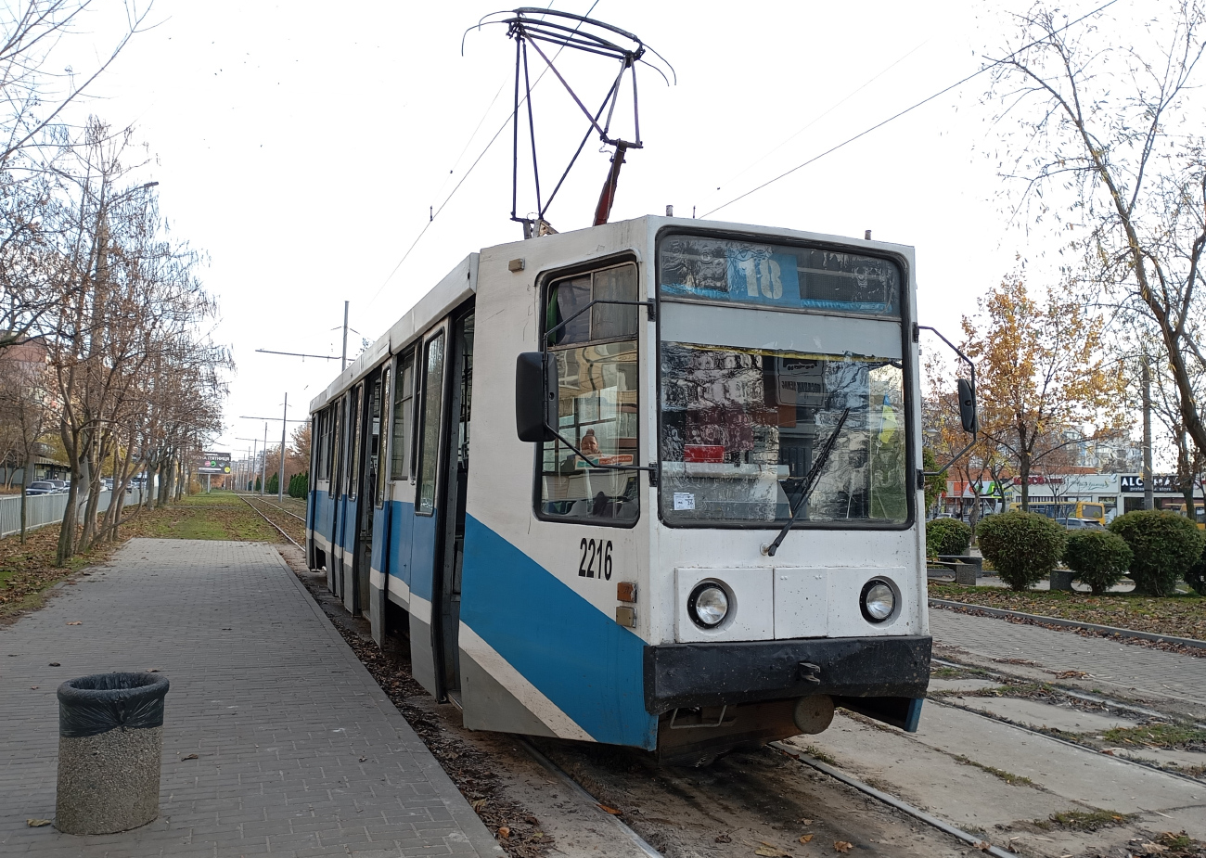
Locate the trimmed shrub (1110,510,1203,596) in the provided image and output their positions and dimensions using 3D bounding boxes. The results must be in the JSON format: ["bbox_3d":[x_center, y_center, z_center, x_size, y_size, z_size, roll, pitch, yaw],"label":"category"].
[{"bbox_3d":[10.595,2.409,18.734,1.765,1.599,1.765,4,-4,-21],"label":"trimmed shrub"}]

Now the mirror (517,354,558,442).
[{"bbox_3d":[-0.320,-0.154,4.747,0.205,0.435,0.090,2,-4,1],"label":"mirror"}]

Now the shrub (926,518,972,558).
[{"bbox_3d":[9.536,3.141,27.178,1.422,1.231,1.422,4,-4,-21],"label":"shrub"}]

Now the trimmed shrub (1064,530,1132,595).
[{"bbox_3d":[9.454,2.555,18.650,1.271,1.210,1.271,4,-4,-21],"label":"trimmed shrub"}]

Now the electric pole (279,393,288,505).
[{"bbox_3d":[-27.980,1.647,85.708,0.300,9.700,0.300,4,-4,-21],"label":"electric pole"}]

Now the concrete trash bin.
[{"bbox_3d":[-2.183,1.427,4.341,0.443,0.593,0.443,4,-4,-21],"label":"concrete trash bin"}]

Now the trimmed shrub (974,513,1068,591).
[{"bbox_3d":[8.051,2.377,18.850,1.671,1.486,1.671,4,-4,-21],"label":"trimmed shrub"}]

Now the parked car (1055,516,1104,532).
[{"bbox_3d":[29.492,6.381,62.000,1.760,1.480,4.400,3,-4,-17],"label":"parked car"}]

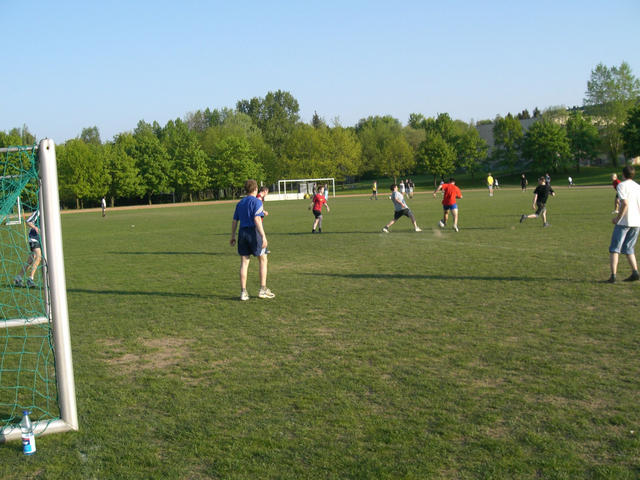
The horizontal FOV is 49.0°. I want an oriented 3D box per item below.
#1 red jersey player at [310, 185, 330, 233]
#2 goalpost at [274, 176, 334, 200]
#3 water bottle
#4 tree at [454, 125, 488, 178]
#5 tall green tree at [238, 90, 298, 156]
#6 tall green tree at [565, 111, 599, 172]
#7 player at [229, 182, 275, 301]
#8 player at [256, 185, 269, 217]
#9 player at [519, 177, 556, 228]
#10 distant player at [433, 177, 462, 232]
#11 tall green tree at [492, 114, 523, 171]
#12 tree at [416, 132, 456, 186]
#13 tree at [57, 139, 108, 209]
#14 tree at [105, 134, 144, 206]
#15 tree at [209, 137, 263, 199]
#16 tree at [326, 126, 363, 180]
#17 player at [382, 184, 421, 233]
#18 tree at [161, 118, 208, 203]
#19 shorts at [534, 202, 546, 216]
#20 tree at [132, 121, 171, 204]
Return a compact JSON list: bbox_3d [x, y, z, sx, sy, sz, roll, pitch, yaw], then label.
[{"bbox_3d":[0.011,-1.096,25.000,0.460,1.670,0.600,1,6,44],"label":"red jersey player"},{"bbox_3d":[-1.777,-6.662,92.500,7.400,2.500,1.800,-4,5,-10],"label":"goalpost"},{"bbox_3d":[-1.864,1.218,4.487,0.088,0.285,0.088,-3,4,0],"label":"water bottle"},{"bbox_3d":[23.641,-13.464,110.000,5.170,8.610,5.170,-2,5,12],"label":"tree"},{"bbox_3d":[-9.529,-18.410,130.000,12.000,18.503,12.000,-3,4,0],"label":"tall green tree"},{"bbox_3d":[34.110,-12.832,92.000,4.800,8.249,4.800,-3,4,0],"label":"tall green tree"},{"bbox_3d":[-0.988,-0.017,10.244,0.560,1.760,0.420,-1,5,20],"label":"player"},{"bbox_3d":[-1.466,-0.507,17.604,0.600,1.650,0.500,-4,5,-12],"label":"player"},{"bbox_3d":[6.694,-1.220,21.651,0.700,1.550,0.850,0,6,38],"label":"player"},{"bbox_3d":[3.934,-1.104,21.604,0.880,1.630,0.650,-4,4,-6],"label":"distant player"},{"bbox_3d":[30.771,-15.631,115.000,5.070,9.820,5.070,-2,5,15],"label":"tall green tree"},{"bbox_3d":[15.752,-10.817,95.000,5.600,7.437,5.600,-3,4,0],"label":"tree"},{"bbox_3d":[-36.507,-10.068,108.000,8.000,10.453,8.000,-3,4,0],"label":"tree"},{"bbox_3d":[-31.523,-11.138,113.000,6.590,11.660,6.590,-4,5,-15],"label":"tree"},{"bbox_3d":[-13.951,-11.846,116.000,8.920,10.480,8.920,-4,4,-6],"label":"tree"},{"bbox_3d":[3.947,-14.360,118.000,6.380,9.410,6.380,-3,4,2],"label":"tree"},{"bbox_3d":[2.754,-1.065,23.600,1.150,1.570,0.600,-2,5,13],"label":"player"},{"bbox_3d":[-22.206,-13.167,116.000,7.590,13.790,7.590,-4,5,-10],"label":"tree"},{"bbox_3d":[7.102,-0.965,22.600,0.330,0.430,0.310,-6,5,-30],"label":"shorts"},{"bbox_3d":[-27.259,-12.494,114.000,6.330,13.790,6.330,-4,5,-13],"label":"tree"}]

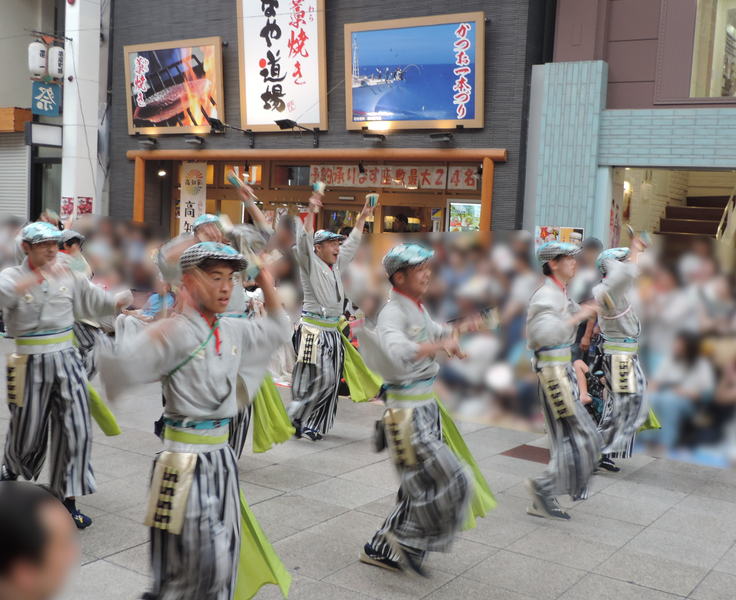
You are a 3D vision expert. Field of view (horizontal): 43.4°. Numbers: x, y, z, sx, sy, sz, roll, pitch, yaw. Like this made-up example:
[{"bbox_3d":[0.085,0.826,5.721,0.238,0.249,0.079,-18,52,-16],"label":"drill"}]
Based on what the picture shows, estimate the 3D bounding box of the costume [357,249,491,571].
[{"bbox_3d":[0.290,0.536,4.670,0.640,1.660,0.540,5,5,32],"label":"costume"}]

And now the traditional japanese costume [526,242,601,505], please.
[{"bbox_3d":[1.238,0.512,5.713,0.500,1.660,0.480,4,4,14],"label":"traditional japanese costume"}]

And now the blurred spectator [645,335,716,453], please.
[{"bbox_3d":[2.683,0.779,7.931,0.650,0.970,0.550,-1,6,-45],"label":"blurred spectator"}]

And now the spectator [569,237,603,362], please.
[{"bbox_3d":[2.023,0.330,8.352,0.500,1.740,0.380,6,5,39],"label":"spectator"}]

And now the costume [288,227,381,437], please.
[{"bbox_3d":[-0.304,0.269,7.519,0.620,1.740,0.550,-1,5,-43],"label":"costume"}]

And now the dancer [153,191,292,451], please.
[{"bbox_3d":[-0.971,0.228,6.454,0.750,1.900,0.650,-1,6,-45],"label":"dancer"}]

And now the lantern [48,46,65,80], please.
[{"bbox_3d":[-4.468,-3.398,13.280,0.245,0.510,0.245,5,5,33],"label":"lantern"}]

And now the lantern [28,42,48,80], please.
[{"bbox_3d":[-4.641,-3.375,13.000,0.245,0.510,0.245,5,5,33],"label":"lantern"}]

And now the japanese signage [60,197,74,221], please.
[{"bbox_3d":[-4.353,-1.312,13.400,0.290,0.390,0.020,6,5,33],"label":"japanese signage"}]

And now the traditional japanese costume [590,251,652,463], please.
[{"bbox_3d":[1.939,0.456,6.968,0.500,1.670,0.480,4,4,17],"label":"traditional japanese costume"}]

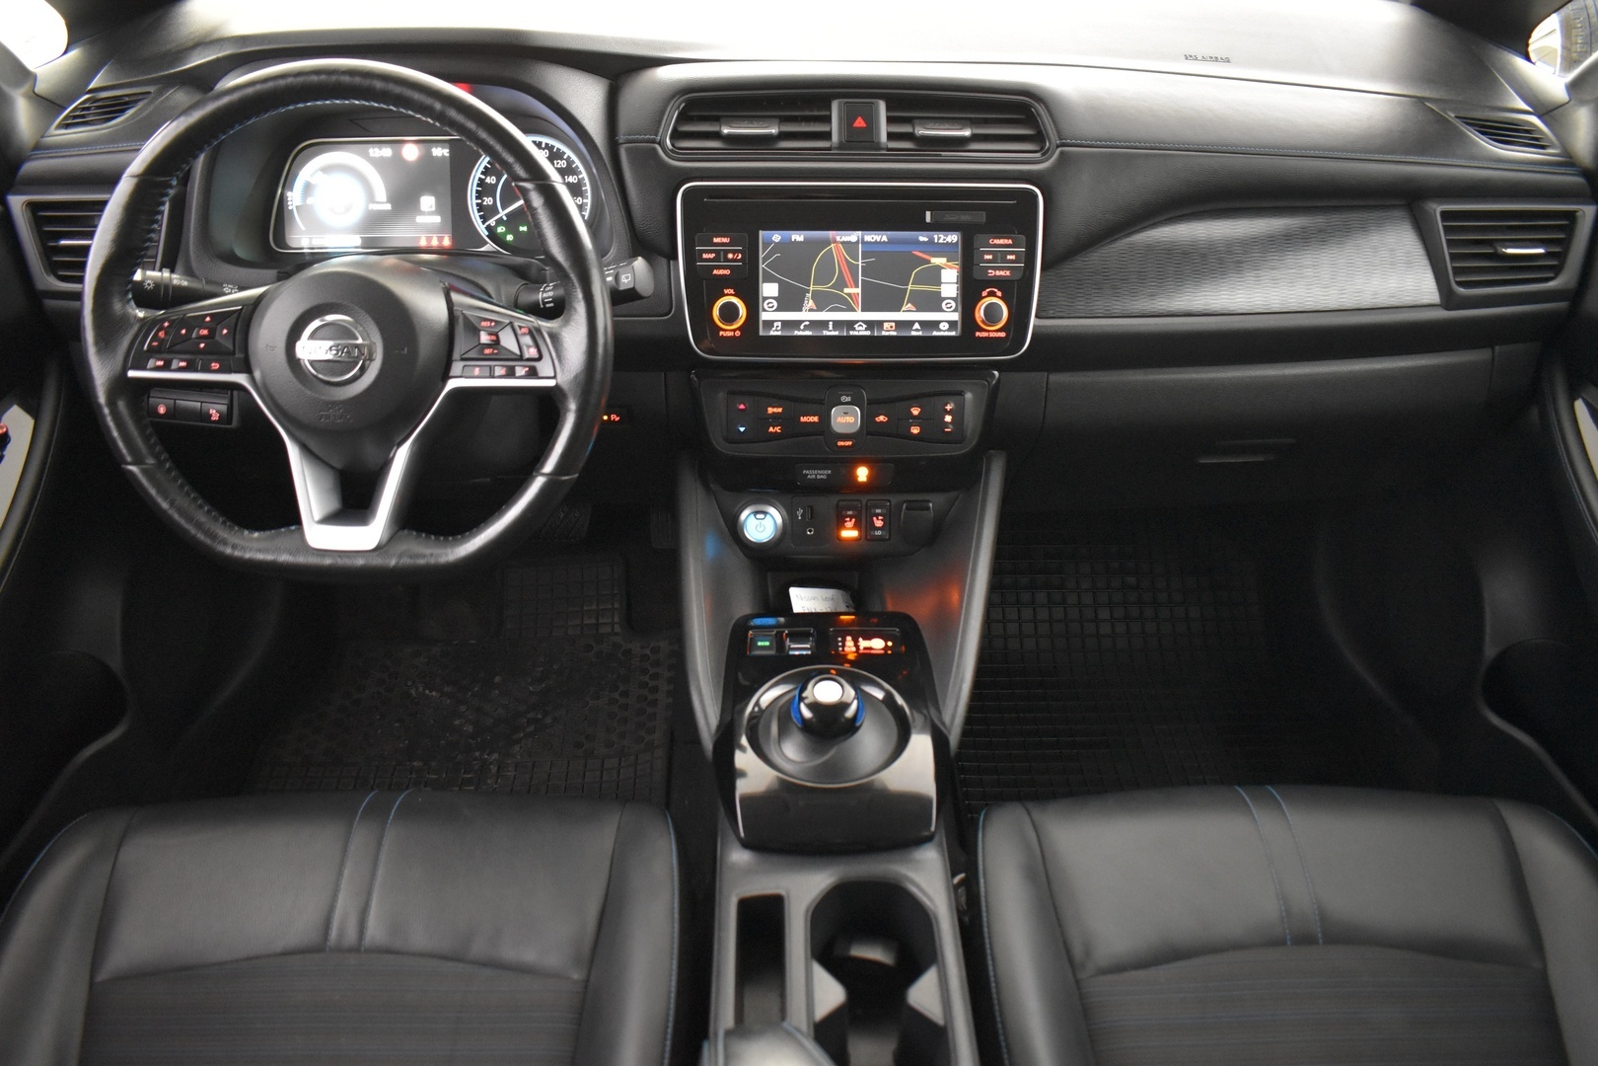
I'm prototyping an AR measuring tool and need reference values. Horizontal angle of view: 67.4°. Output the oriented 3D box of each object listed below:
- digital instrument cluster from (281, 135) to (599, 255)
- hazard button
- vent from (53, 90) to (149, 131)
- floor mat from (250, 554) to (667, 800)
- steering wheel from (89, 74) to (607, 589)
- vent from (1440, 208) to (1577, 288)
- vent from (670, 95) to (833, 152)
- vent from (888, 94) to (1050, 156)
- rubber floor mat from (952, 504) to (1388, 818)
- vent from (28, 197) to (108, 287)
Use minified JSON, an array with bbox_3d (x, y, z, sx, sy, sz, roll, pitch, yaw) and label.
[{"bbox_3d":[-0.332,-0.310,1.110,0.290,0.106,0.050,0,10,-2],"label":"digital instrument cluster"},{"bbox_3d":[0.053,-0.359,1.055,0.037,0.040,0.020,0,10,-2],"label":"hazard button"},{"bbox_3d":[-0.624,-0.372,1.082,0.092,0.025,0.046,-3,72,-6],"label":"vent"},{"bbox_3d":[-0.381,0.198,1.424,0.480,0.120,0.440,0,34,-2],"label":"floor mat"},{"bbox_3d":[-0.318,-0.147,0.865,0.372,0.358,0.095,0,9,-2],"label":"steering wheel"},{"bbox_3d":[0.615,-0.251,1.059,0.120,0.071,0.040,0,14,-2],"label":"vent"},{"bbox_3d":[-0.043,-0.362,1.070,0.144,0.049,0.040,0,10,-2],"label":"vent"},{"bbox_3d":[0.145,-0.362,1.075,0.144,0.050,0.040,0,10,-2],"label":"vent"},{"bbox_3d":[0.430,0.172,1.443,0.490,0.150,0.460,0,34,-2],"label":"rubber floor mat"},{"bbox_3d":[-0.601,-0.253,1.044,0.120,0.071,0.040,0,14,-2],"label":"vent"}]

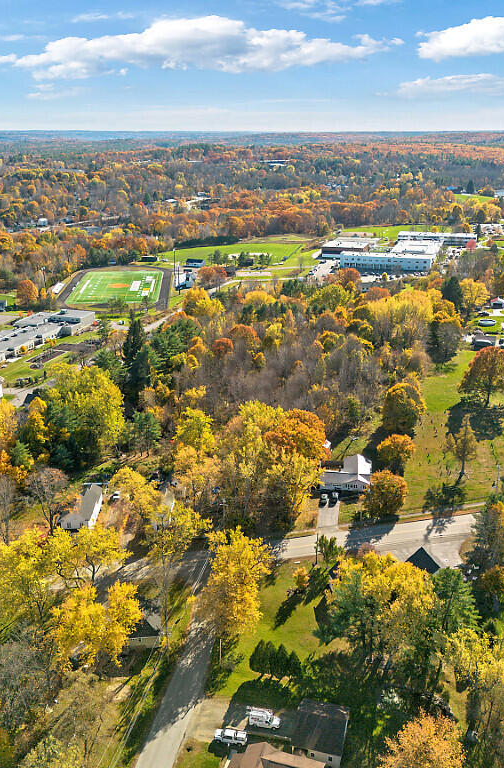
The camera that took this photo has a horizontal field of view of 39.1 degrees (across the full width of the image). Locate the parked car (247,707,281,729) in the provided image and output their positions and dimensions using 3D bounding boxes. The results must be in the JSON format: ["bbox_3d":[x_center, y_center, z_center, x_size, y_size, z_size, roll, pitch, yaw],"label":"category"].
[{"bbox_3d":[2.621,68.451,145.308,6.100,2.500,2.100,4,20,10],"label":"parked car"}]

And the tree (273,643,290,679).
[{"bbox_3d":[6.018,55.718,144.135,3.652,7.828,3.652,0,20,0],"label":"tree"}]

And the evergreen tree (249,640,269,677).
[{"bbox_3d":[1.600,53.860,140.850,3.800,7.400,3.800,0,20,0],"label":"evergreen tree"}]

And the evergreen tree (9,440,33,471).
[{"bbox_3d":[-80.870,25.777,247.978,8.000,13.000,8.000,0,20,0],"label":"evergreen tree"}]

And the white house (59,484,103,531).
[{"bbox_3d":[-49.100,35.314,204.510,8.800,5.500,17.500,0,20,0],"label":"white house"}]

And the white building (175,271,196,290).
[{"bbox_3d":[-50.067,-78.994,545.345,14.000,8.000,22.000,-1,20,-3],"label":"white building"}]

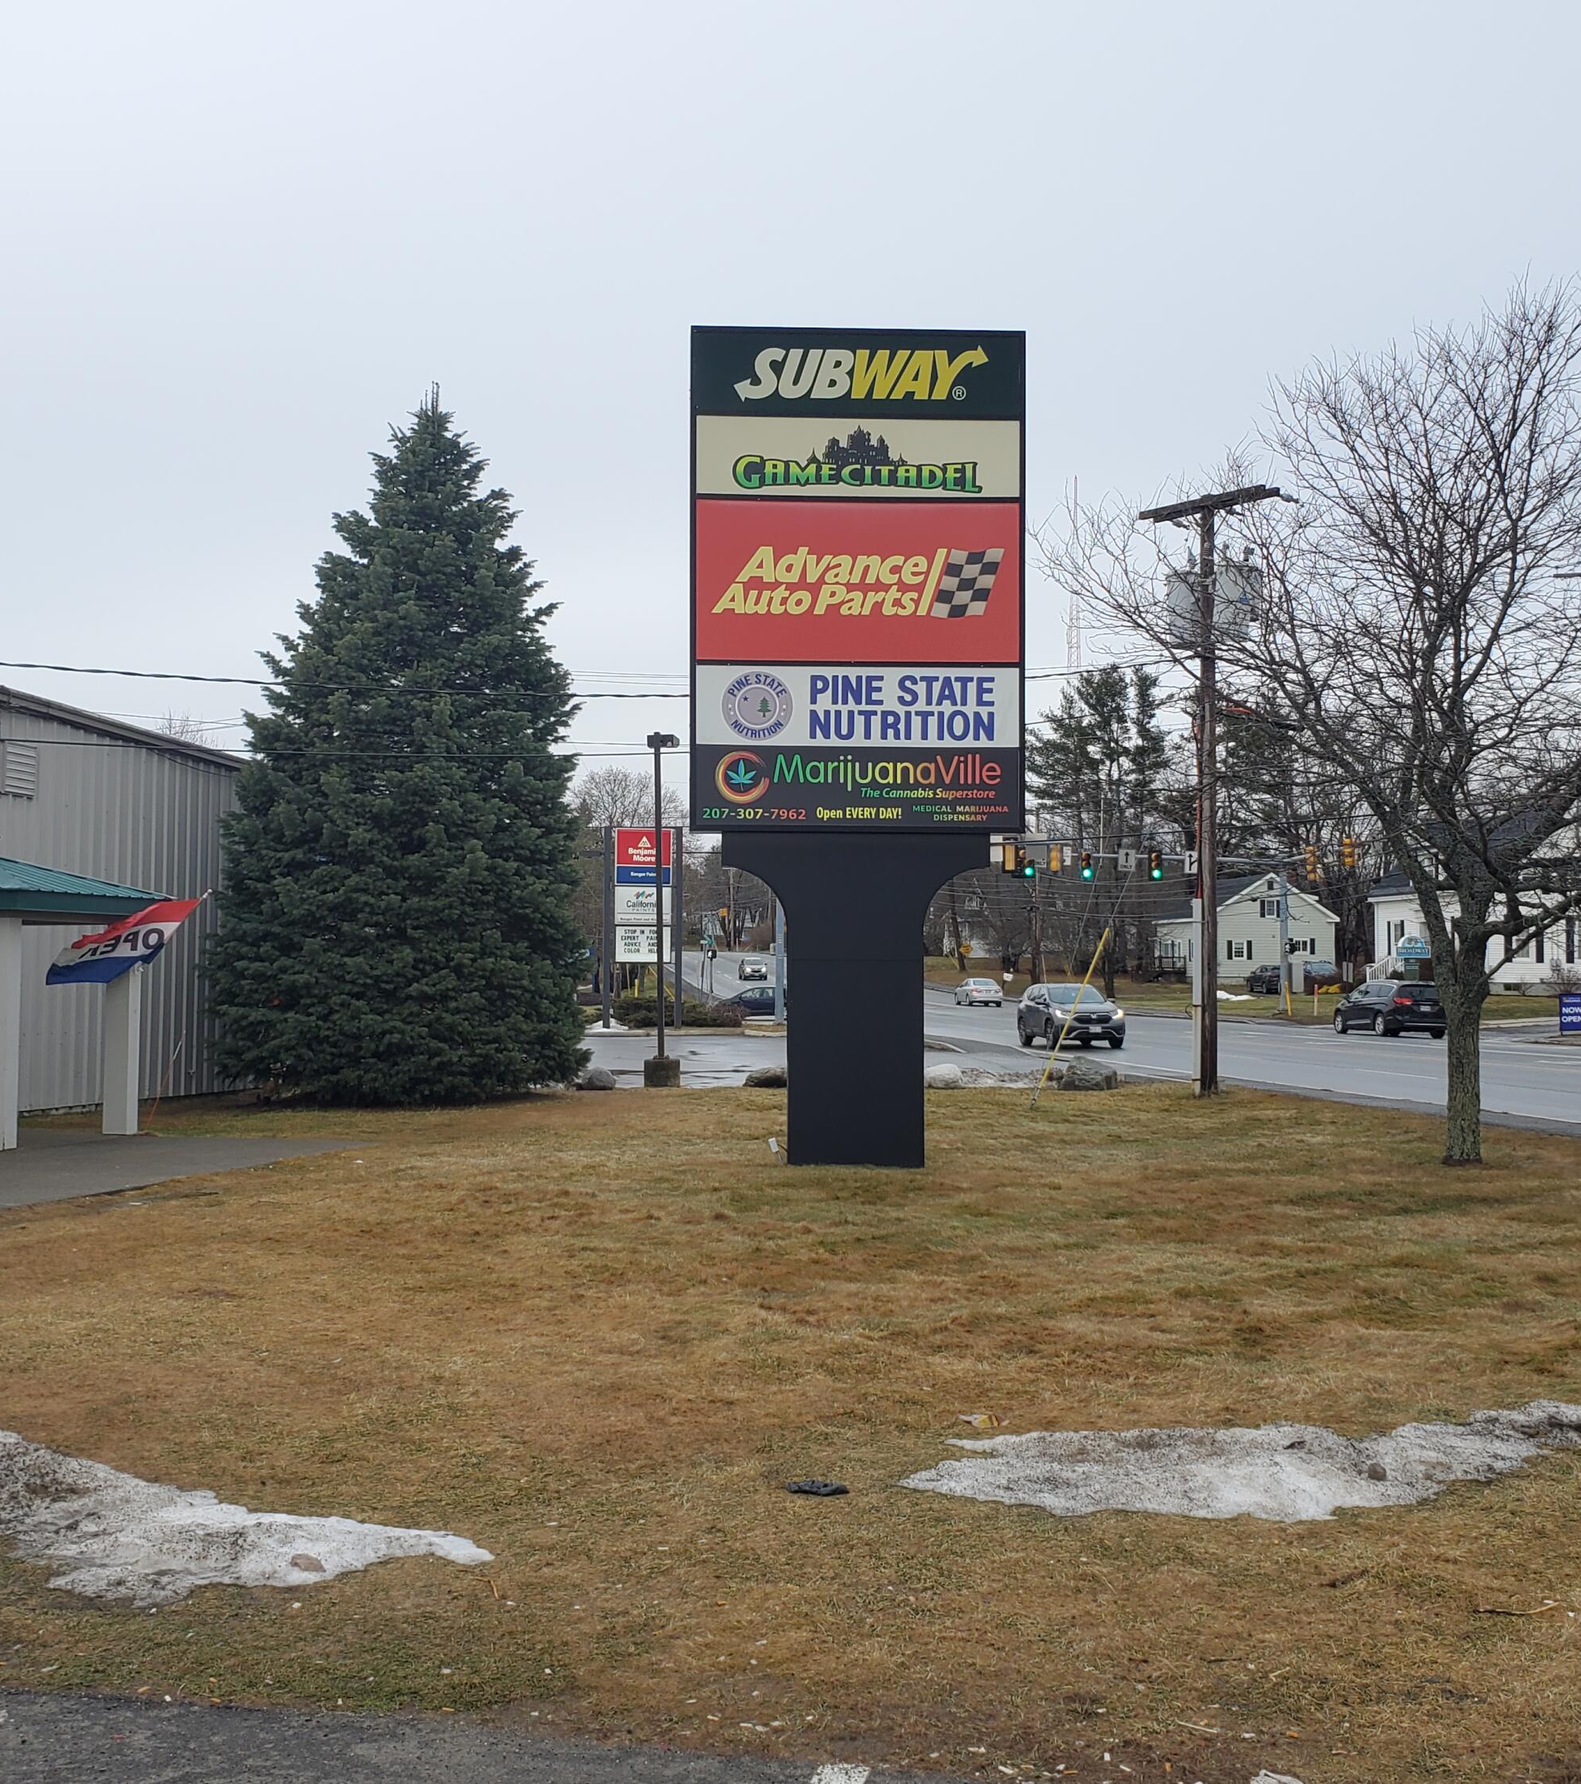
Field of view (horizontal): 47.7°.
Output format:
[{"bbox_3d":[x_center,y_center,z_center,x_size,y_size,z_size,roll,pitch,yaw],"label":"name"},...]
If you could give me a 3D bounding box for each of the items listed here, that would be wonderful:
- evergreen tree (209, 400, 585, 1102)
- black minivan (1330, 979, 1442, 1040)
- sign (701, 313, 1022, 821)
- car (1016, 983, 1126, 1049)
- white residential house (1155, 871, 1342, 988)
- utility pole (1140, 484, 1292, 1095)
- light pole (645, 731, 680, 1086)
[{"bbox_3d":[-5.896,-2.195,26.960,5.600,10.400,5.500,0,-3,0],"label":"evergreen tree"},{"bbox_3d":[19.150,3.712,56.882,2.000,1.770,5.100,0,-3,-4],"label":"black minivan"},{"bbox_3d":[0.609,-2.817,16.428,3.050,4.600,0.500,0,-3,-3],"label":"sign"},{"bbox_3d":[7.411,3.259,47.393,1.880,1.680,4.600,0,-3,-4],"label":"car"},{"bbox_3d":[27.803,2.327,110.037,8.400,6.700,10.500,0,-3,-3],"label":"white residential house"},{"bbox_3d":[6.483,-1.576,27.427,2.350,9.328,1.100,-3,-4,45],"label":"utility pole"},{"bbox_3d":[-2.189,0.271,30.531,0.580,6.100,0.580,0,-3,0],"label":"light pole"}]

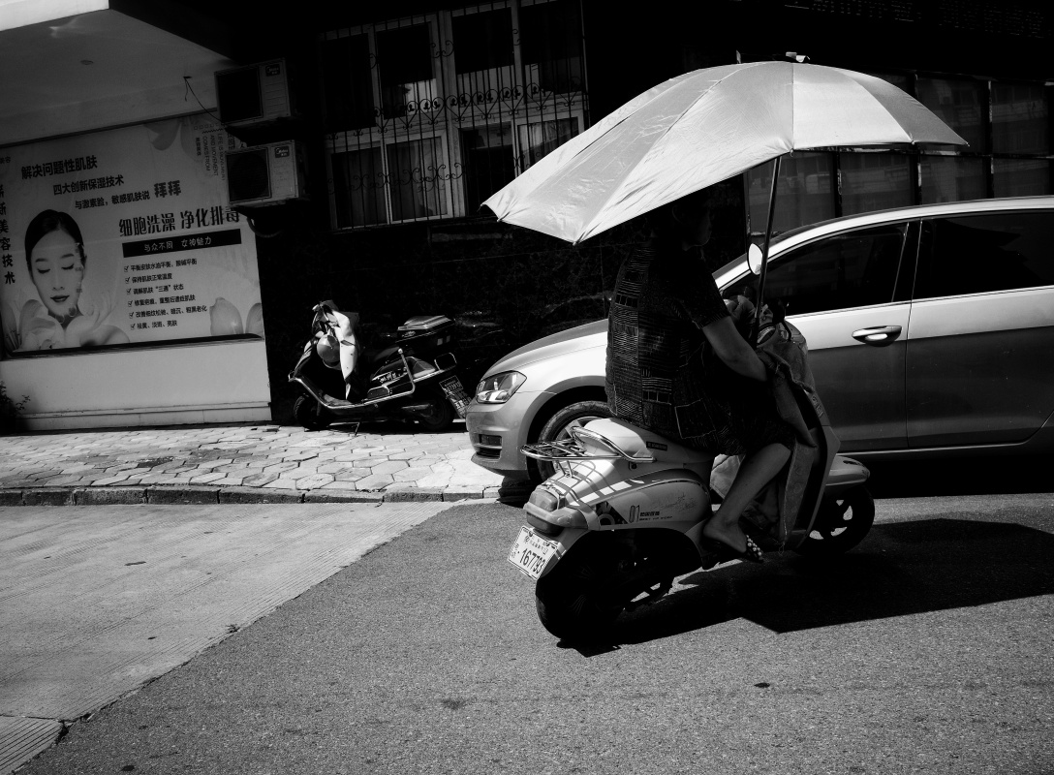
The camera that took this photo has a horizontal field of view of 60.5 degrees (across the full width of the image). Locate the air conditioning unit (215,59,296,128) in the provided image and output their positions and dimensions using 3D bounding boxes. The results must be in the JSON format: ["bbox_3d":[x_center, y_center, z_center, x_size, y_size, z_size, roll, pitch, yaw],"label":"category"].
[{"bbox_3d":[-2.704,-2.958,9.161,0.790,0.550,0.280,-3,5,16],"label":"air conditioning unit"}]

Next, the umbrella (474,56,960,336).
[{"bbox_3d":[0.596,-0.580,2.897,1.505,0.955,1.045,-5,17,-15],"label":"umbrella"}]

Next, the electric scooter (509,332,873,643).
[{"bbox_3d":[0.680,0.248,3.233,1.740,1.020,0.660,-8,6,-36],"label":"electric scooter"}]

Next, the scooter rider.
[{"bbox_3d":[0.584,-0.039,3.140,0.720,1.370,0.520,-8,6,-36],"label":"scooter rider"}]

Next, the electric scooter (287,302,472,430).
[{"bbox_3d":[-1.427,-0.184,8.253,1.780,1.150,0.660,-2,5,25],"label":"electric scooter"}]

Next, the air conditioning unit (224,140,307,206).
[{"bbox_3d":[-2.626,-2.174,9.223,0.790,0.550,0.280,-3,5,16],"label":"air conditioning unit"}]

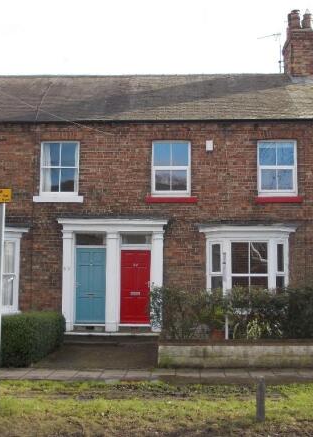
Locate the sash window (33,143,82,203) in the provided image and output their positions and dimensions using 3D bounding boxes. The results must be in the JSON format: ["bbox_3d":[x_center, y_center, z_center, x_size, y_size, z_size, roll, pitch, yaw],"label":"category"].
[{"bbox_3d":[-2.611,-1.246,17.228,1.346,1.660,0.210,0,-6,3],"label":"sash window"}]

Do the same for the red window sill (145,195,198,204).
[{"bbox_3d":[0.416,-0.480,17.070,1.386,0.177,0.170,0,-6,2],"label":"red window sill"}]

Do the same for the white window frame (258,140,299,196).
[{"bbox_3d":[3.206,-1.324,17.020,1.057,1.511,0.130,0,-6,3],"label":"white window frame"}]

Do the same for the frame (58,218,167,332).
[{"bbox_3d":[-1.131,1.497,16.808,2.869,2.951,0.370,0,-6,2],"label":"frame"}]

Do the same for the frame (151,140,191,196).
[{"bbox_3d":[0.399,-1.338,17.151,1.044,1.504,0.130,0,-6,3],"label":"frame"}]

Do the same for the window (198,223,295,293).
[{"bbox_3d":[2.396,1.345,16.521,2.503,2.253,0.650,0,-6,2],"label":"window"}]

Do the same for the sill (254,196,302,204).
[{"bbox_3d":[3.227,-0.479,16.852,1.265,0.178,0.180,0,-6,3],"label":"sill"}]

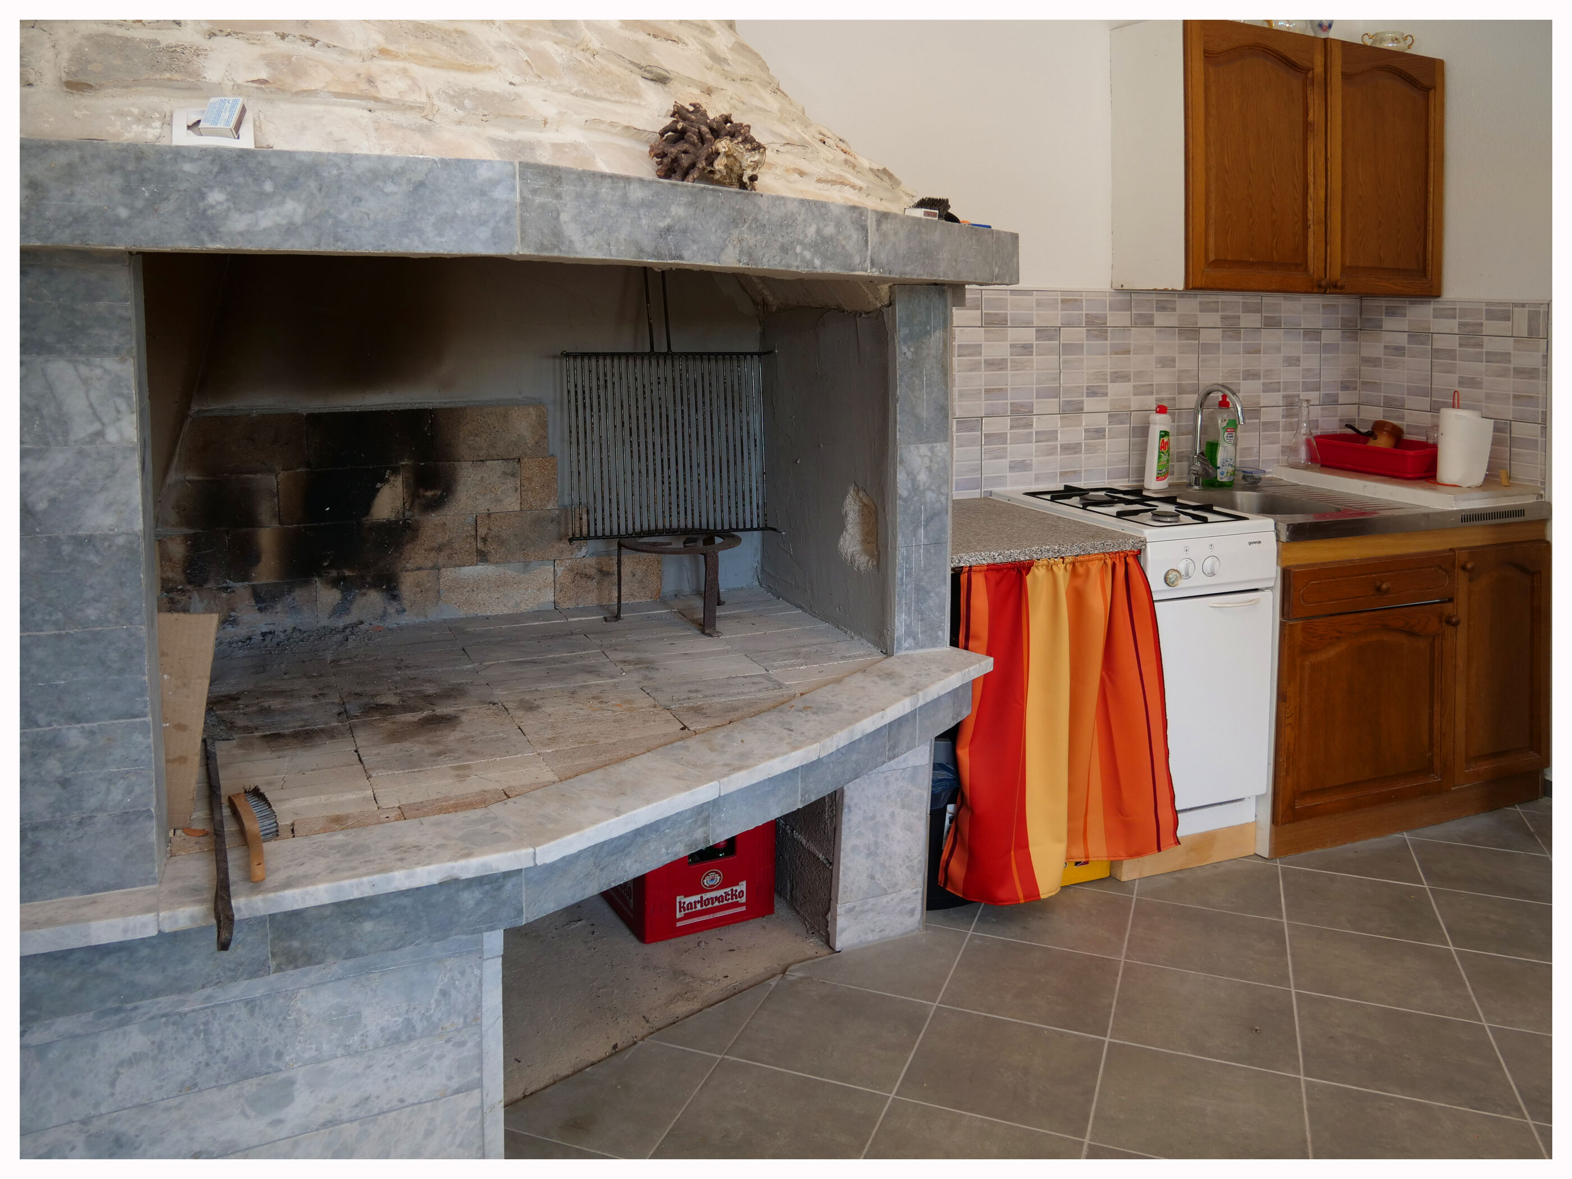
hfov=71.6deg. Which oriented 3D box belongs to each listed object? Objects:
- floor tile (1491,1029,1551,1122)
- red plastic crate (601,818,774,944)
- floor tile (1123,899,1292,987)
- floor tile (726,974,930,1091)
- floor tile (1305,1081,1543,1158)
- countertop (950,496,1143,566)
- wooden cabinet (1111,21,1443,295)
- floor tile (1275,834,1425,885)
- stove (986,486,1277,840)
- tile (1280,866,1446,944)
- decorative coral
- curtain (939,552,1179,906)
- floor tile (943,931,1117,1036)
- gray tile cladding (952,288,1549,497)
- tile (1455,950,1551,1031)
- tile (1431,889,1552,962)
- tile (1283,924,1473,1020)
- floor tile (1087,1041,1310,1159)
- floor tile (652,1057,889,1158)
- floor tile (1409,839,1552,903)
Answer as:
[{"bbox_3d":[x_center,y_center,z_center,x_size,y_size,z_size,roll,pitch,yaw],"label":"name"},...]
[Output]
[{"bbox_3d":[1.433,0.864,1.882,0.330,0.010,0.330,3,9,22],"label":"floor tile"},{"bbox_3d":[-0.247,0.581,2.525,0.310,0.285,0.390,-5,10,-25],"label":"red plastic crate"},{"bbox_3d":[0.961,0.798,2.473,0.332,0.010,0.332,4,9,22],"label":"floor tile"},{"bbox_3d":[0.082,0.842,2.070,0.330,0.010,0.330,3,9,22],"label":"floor tile"},{"bbox_3d":[1.021,0.912,1.735,0.332,0.010,0.332,4,9,22],"label":"floor tile"},{"bbox_3d":[0.470,-0.145,2.710,0.570,0.035,0.600,-4,9,-24],"label":"countertop"},{"bbox_3d":[1.427,-1.200,3.141,0.980,0.690,0.290,-4,10,-23],"label":"wooden cabinet"},{"bbox_3d":[1.466,0.692,2.850,0.322,0.010,0.322,3,10,22],"label":"floor tile"},{"bbox_3d":[0.883,0.173,2.842,0.400,0.790,0.600,-4,10,-23],"label":"stove"},{"bbox_3d":[1.397,0.770,2.656,0.332,0.010,0.332,4,9,22],"label":"tile"},{"bbox_3d":[-0.130,-0.735,1.810,0.180,0.150,0.150,-5,9,-30],"label":"decorative coral"},{"bbox_3d":[0.595,0.294,2.402,0.560,0.750,0.150,-4,10,-23],"label":"curtain"},{"bbox_3d":[0.525,0.826,2.290,0.332,0.010,0.332,4,9,22],"label":"floor tile"},{"bbox_3d":[1.275,-0.531,2.973,1.520,0.570,0.600,-4,10,-23],"label":"gray tile cladding"},{"bbox_3d":[1.556,0.819,2.186,0.330,0.010,0.330,3,9,22],"label":"tile"},{"bbox_3d":[1.708,0.789,2.532,0.332,0.010,0.332,4,9,22],"label":"tile"},{"bbox_3d":[1.224,0.785,2.261,0.322,0.010,0.322,3,10,22],"label":"tile"},{"bbox_3d":[0.695,0.875,1.824,0.330,0.010,0.330,3,9,22],"label":"floor tile"},{"bbox_3d":[-0.042,0.887,1.766,0.330,0.010,0.330,3,9,22],"label":"floor tile"},{"bbox_3d":[1.803,0.729,2.792,0.330,0.010,0.330,3,9,22],"label":"floor tile"}]

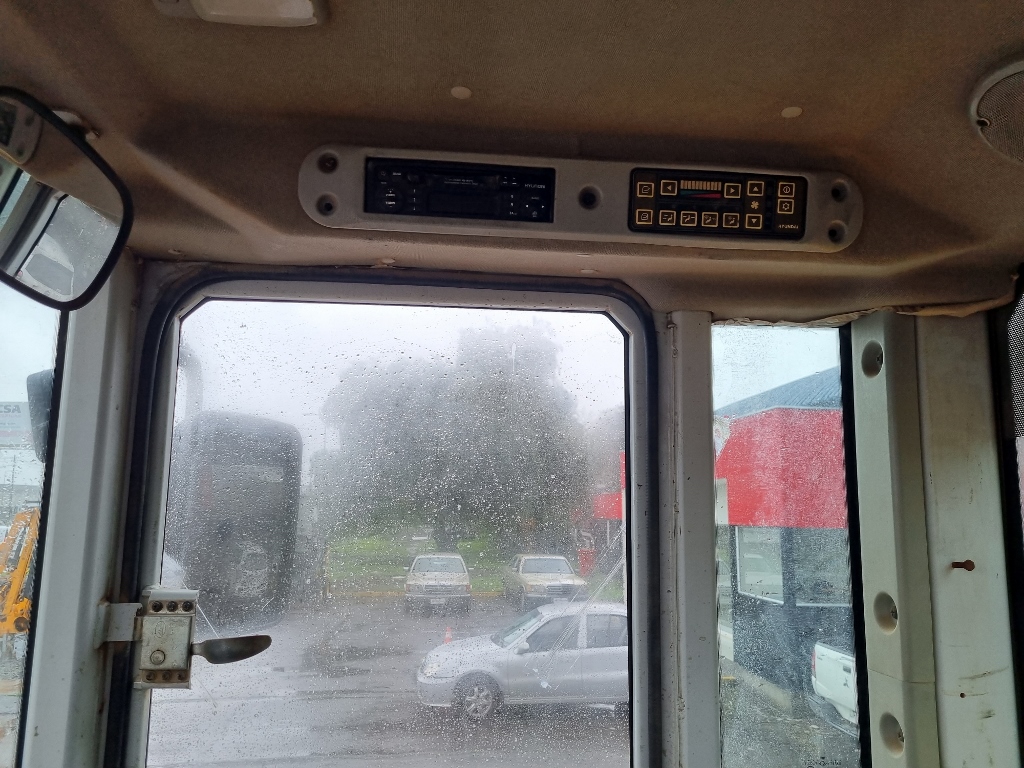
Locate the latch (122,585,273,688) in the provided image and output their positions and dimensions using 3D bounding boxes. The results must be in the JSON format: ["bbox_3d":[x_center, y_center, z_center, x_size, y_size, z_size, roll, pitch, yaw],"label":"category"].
[{"bbox_3d":[-0.296,0.243,0.736,0.131,0.091,0.045,1,-8,-6],"label":"latch"}]

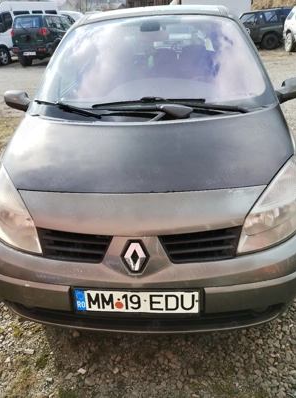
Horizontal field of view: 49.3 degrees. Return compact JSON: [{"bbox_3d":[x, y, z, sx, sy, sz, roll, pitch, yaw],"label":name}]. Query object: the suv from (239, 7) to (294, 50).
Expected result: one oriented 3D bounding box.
[{"bbox_3d":[5.159,-8.425,16.183,3.600,1.680,1.650,3,29,12],"label":"suv"}]

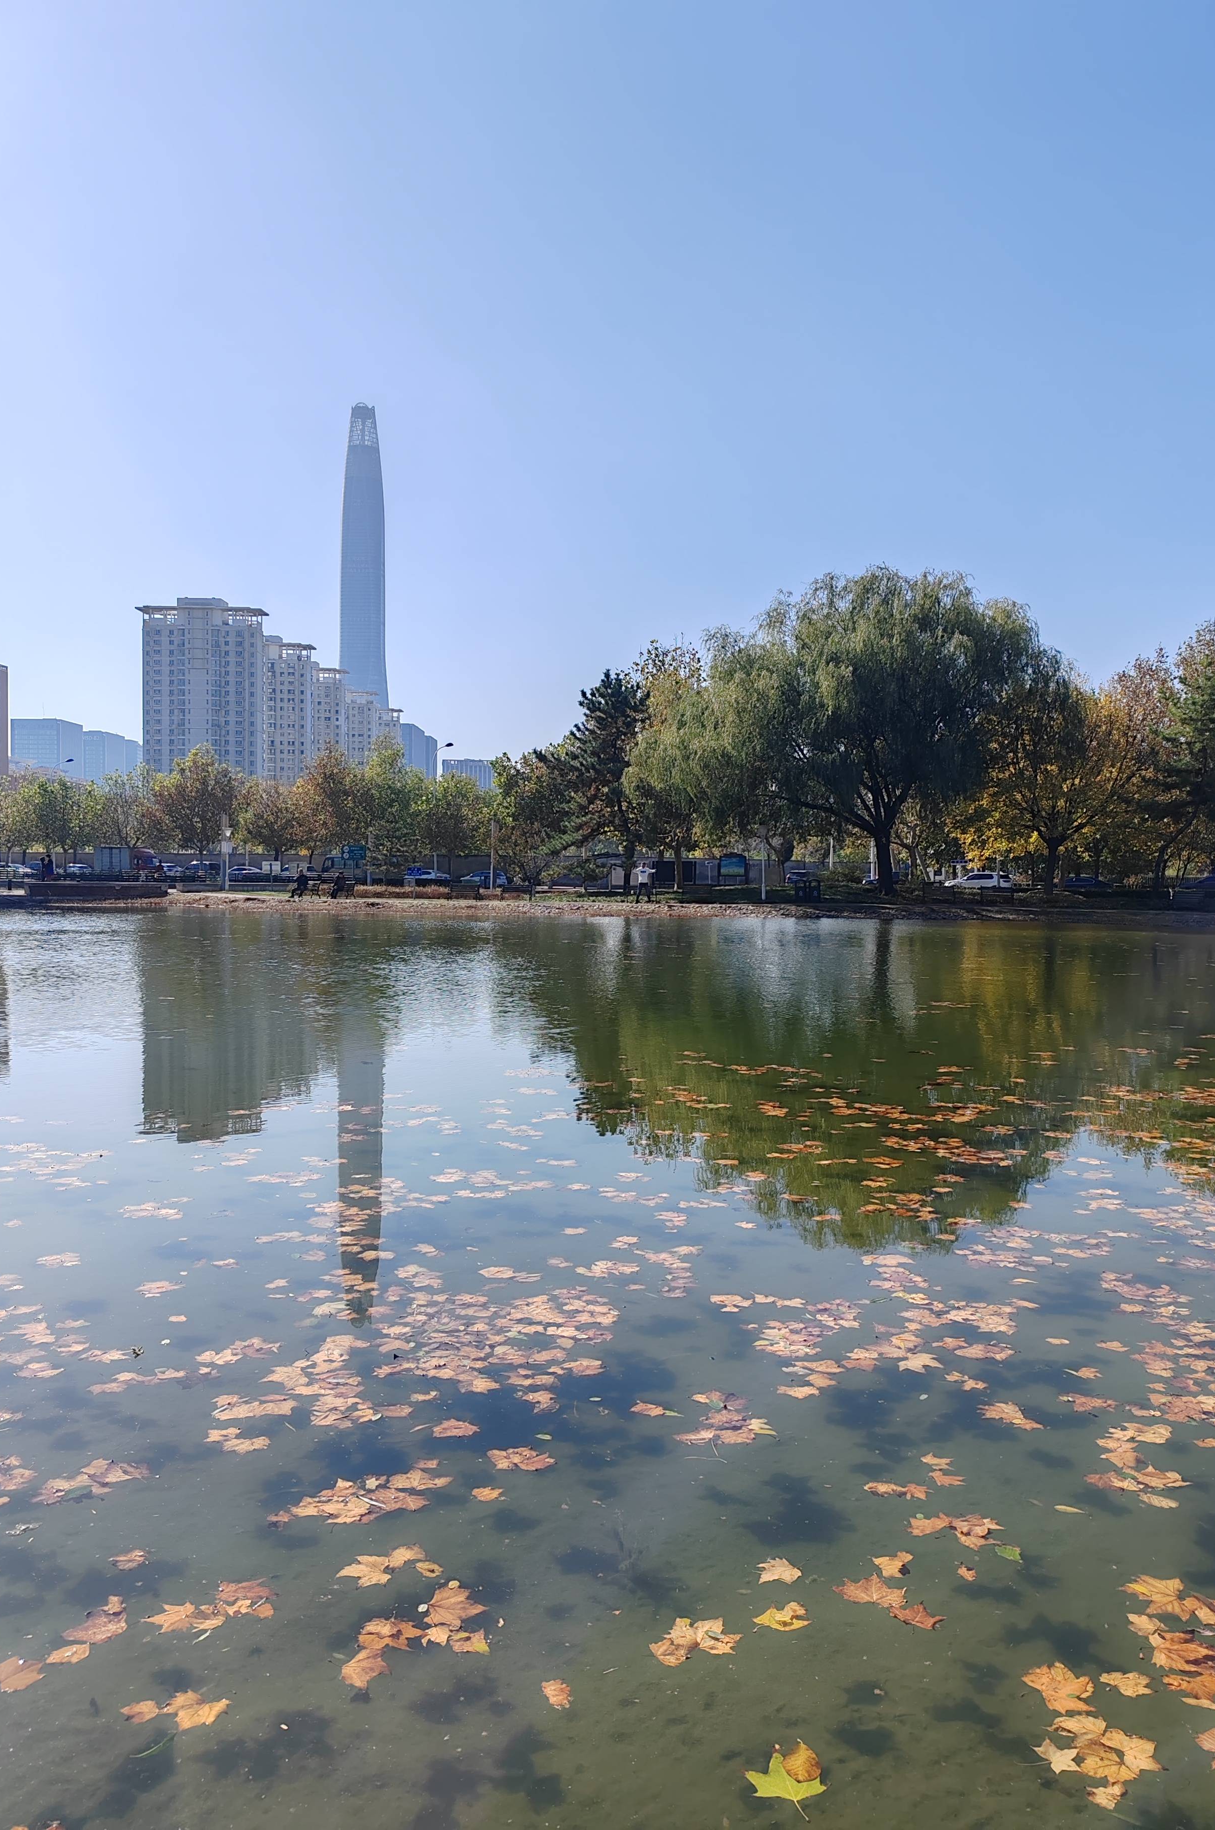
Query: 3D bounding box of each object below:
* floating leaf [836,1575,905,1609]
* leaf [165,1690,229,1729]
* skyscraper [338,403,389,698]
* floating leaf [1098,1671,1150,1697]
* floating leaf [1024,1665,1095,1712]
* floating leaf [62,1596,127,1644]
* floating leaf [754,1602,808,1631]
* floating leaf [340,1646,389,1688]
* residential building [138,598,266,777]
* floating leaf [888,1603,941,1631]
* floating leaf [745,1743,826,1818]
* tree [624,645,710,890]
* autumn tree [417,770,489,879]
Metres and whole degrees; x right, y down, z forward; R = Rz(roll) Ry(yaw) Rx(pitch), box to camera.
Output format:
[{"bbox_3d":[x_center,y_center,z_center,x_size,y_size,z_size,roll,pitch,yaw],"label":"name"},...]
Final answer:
[{"bbox_3d":[0.637,1.637,3.448,0.160,0.025,0.135,1,2,0],"label":"floating leaf"},{"bbox_3d":[-0.835,1.594,2.879,0.132,0.022,0.130,1,2,0],"label":"leaf"},{"bbox_3d":[-280.071,-314.537,1623.279,58.000,530.000,58.000,0,2,-10],"label":"skyscraper"},{"bbox_3d":[1.094,1.608,3.001,0.106,0.020,0.092,1,2,0],"label":"floating leaf"},{"bbox_3d":[0.997,1.683,3.112,0.146,0.030,0.172,0,2,-13],"label":"floating leaf"},{"bbox_3d":[-1.173,1.655,3.353,0.125,0.035,0.178,1,2,15],"label":"floating leaf"},{"bbox_3d":[0.398,1.592,3.260,0.130,0.025,0.128,1,2,0],"label":"floating leaf"},{"bbox_3d":[-0.536,1.667,3.157,0.107,0.030,0.145,0,2,-16],"label":"floating leaf"},{"bbox_3d":[-119.851,-52.758,423.610,35.500,79.638,18.000,1,2,0],"label":"residential building"},{"bbox_3d":[0.719,1.639,3.332,0.122,0.030,0.100,1,2,0],"label":"floating leaf"},{"bbox_3d":[0.338,1.609,2.686,0.150,0.025,0.220,1,2,0],"label":"floating leaf"},{"bbox_3d":[3.334,-8.019,76.829,6.000,13.637,5.800,1,2,0],"label":"tree"},{"bbox_3d":[-13.114,-7.331,120.893,6.300,9.928,6.200,1,2,0],"label":"autumn tree"}]

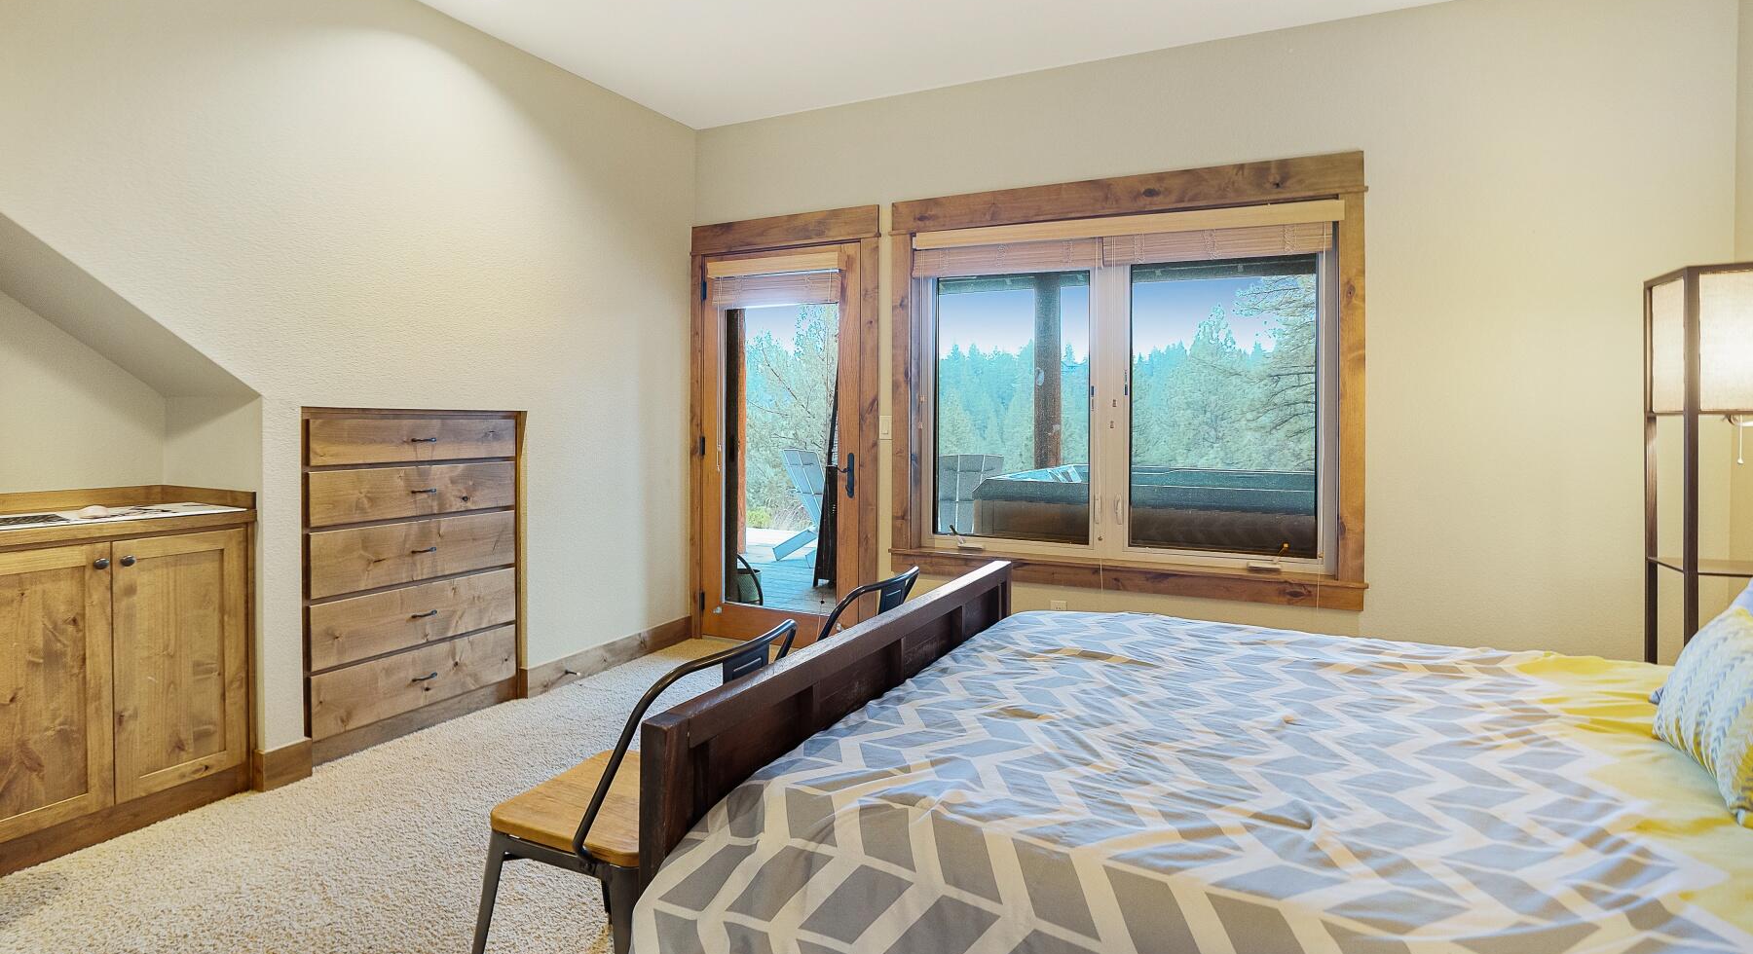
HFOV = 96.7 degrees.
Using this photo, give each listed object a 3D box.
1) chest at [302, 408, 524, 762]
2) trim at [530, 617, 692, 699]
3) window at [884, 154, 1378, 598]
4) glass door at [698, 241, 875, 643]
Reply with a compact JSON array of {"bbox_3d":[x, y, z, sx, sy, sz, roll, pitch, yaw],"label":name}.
[{"bbox_3d":[-1.847,0.343,3.003,0.400,1.200,0.800,2,3,25],"label":"chest"},{"bbox_3d":[-1.244,0.851,3.767,0.030,0.135,1.080,2,3,25],"label":"trim"},{"bbox_3d":[0.980,-0.389,3.383,1.950,1.760,0.130,2,3,23],"label":"window"},{"bbox_3d":[-0.497,-0.143,4.031,0.940,2.040,0.080,2,3,23],"label":"glass door"}]

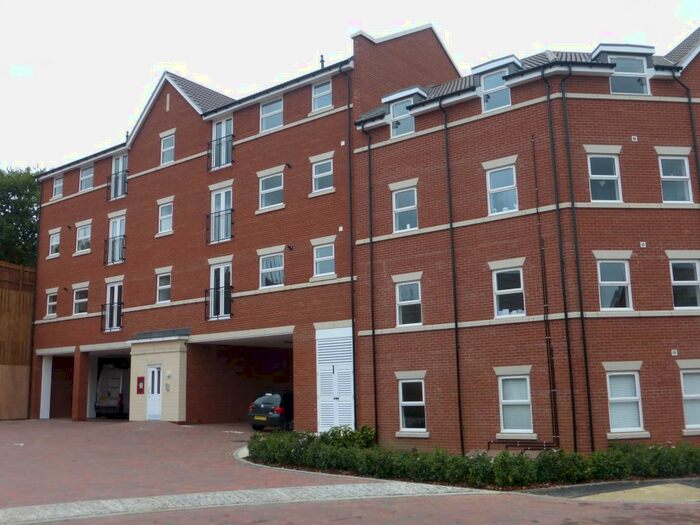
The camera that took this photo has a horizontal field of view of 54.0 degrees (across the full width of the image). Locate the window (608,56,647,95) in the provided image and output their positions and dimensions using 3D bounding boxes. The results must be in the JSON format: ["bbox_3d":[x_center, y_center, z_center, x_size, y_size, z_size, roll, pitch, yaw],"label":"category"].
[{"bbox_3d":[7.663,-5.128,18.855,1.100,1.100,0.100,0,-11,-7],"label":"window"}]

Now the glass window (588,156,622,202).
[{"bbox_3d":[6.763,-2.205,18.166,0.895,1.312,0.110,0,-11,-7],"label":"glass window"}]

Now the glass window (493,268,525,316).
[{"bbox_3d":[4.286,0.839,18.475,0.893,1.308,0.100,-9,-12,36],"label":"glass window"}]

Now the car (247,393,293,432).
[{"bbox_3d":[-2.001,5.626,26.313,1.700,1.450,3.950,-8,-13,34],"label":"car"}]

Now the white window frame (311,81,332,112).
[{"bbox_3d":[-0.937,-5.666,23.364,0.840,1.000,0.100,-9,-13,36],"label":"white window frame"}]

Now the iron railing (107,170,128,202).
[{"bbox_3d":[-10.066,-3.268,29.657,1.300,1.080,0.120,-9,-13,36],"label":"iron railing"}]

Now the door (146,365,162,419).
[{"bbox_3d":[-7.418,4.948,26.201,0.935,2.024,0.100,-9,-12,36],"label":"door"}]

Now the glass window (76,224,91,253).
[{"bbox_3d":[-11.940,-1.055,30.875,1.070,1.120,0.100,-9,-13,36],"label":"glass window"}]

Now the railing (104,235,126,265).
[{"bbox_3d":[-9.969,-0.511,29.180,1.410,1.120,0.130,-9,-13,36],"label":"railing"}]

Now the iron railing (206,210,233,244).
[{"bbox_3d":[-4.814,-1.304,25.411,1.380,1.120,0.130,-9,-13,36],"label":"iron railing"}]

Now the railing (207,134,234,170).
[{"bbox_3d":[-4.872,-4.106,25.929,1.380,1.160,0.130,-9,-13,36],"label":"railing"}]

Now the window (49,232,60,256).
[{"bbox_3d":[-13.895,-0.854,32.387,0.850,1.000,0.110,-9,-13,36],"label":"window"}]

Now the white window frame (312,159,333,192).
[{"bbox_3d":[-0.879,-2.883,22.931,0.921,1.011,0.100,-9,-12,36],"label":"white window frame"}]

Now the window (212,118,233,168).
[{"bbox_3d":[-4.848,-4.525,26.172,1.180,1.890,0.110,-9,-13,36],"label":"window"}]

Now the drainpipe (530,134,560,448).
[{"bbox_3d":[5.009,0.550,17.728,0.190,8.050,0.120,-9,-13,37],"label":"drainpipe"}]

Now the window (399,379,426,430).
[{"bbox_3d":[1.805,4.125,19.811,0.900,1.450,0.110,-9,-13,37],"label":"window"}]

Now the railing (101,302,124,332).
[{"bbox_3d":[-9.899,2.289,28.652,1.440,1.120,0.130,-9,-13,36],"label":"railing"}]

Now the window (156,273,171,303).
[{"bbox_3d":[-7.295,1.018,27.033,0.820,1.130,0.100,-9,-13,36],"label":"window"}]

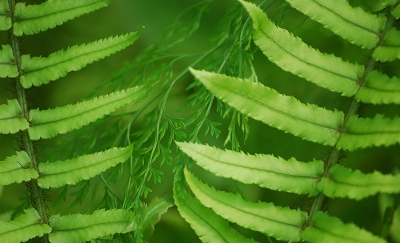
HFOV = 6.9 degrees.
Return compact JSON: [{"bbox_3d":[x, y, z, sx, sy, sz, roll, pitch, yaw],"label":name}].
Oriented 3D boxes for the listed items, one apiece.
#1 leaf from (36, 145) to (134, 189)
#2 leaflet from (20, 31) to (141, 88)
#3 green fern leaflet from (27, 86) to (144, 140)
[{"bbox_3d":[-0.046,0.018,1.360,0.043,0.007,0.013,-18,73,-11],"label":"leaf"},{"bbox_3d":[-0.048,-0.029,1.370,0.055,0.007,0.015,-21,74,-9],"label":"leaflet"},{"bbox_3d":[-0.046,-0.004,1.400,0.053,0.012,0.012,-14,-15,0],"label":"green fern leaflet"}]

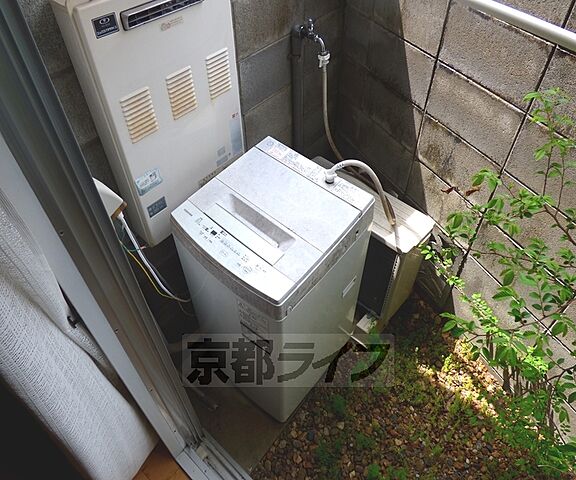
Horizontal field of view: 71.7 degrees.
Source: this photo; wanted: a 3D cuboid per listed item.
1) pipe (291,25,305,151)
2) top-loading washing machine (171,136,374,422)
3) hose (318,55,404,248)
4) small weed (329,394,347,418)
[{"bbox_3d":[0.041,-0.464,1.964,0.055,1.100,0.055,0,46,0],"label":"pipe"},{"bbox_3d":[-0.054,0.204,1.590,0.490,0.940,0.510,33,55,27],"label":"top-loading washing machine"},{"bbox_3d":[0.250,-0.362,1.588,0.310,0.480,0.700,-5,46,-5],"label":"hose"},{"bbox_3d":[0.209,0.700,1.685,0.075,0.080,0.075,0,46,0],"label":"small weed"}]

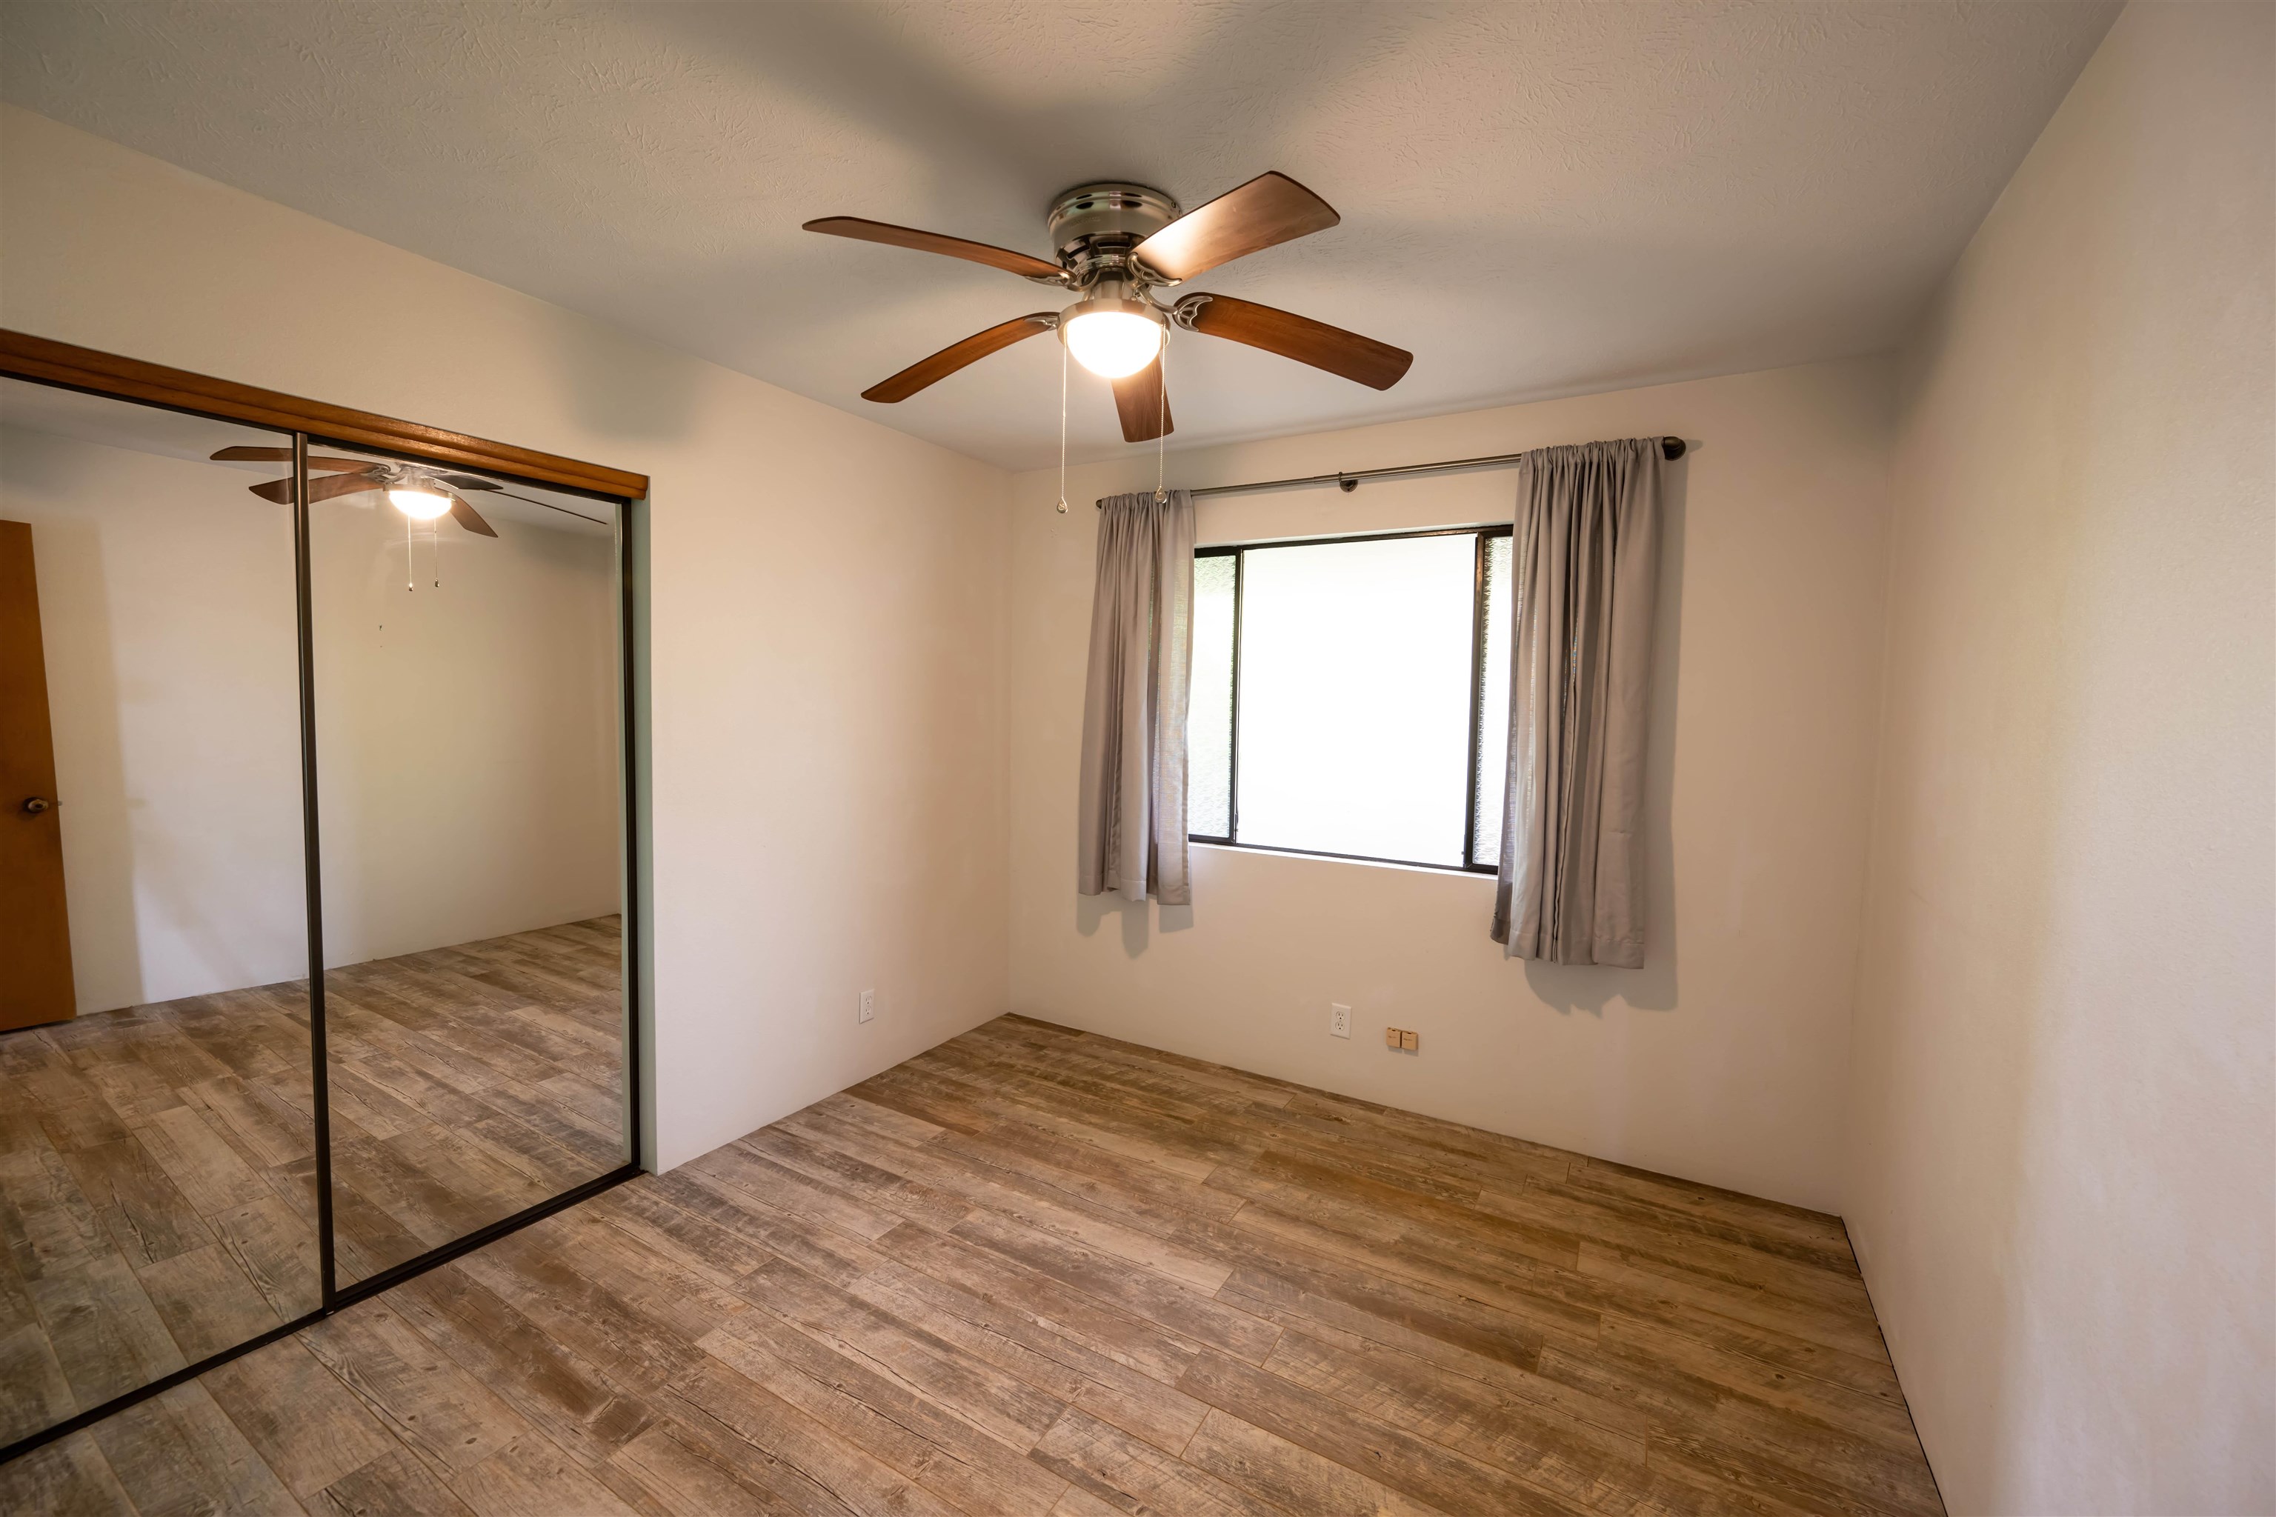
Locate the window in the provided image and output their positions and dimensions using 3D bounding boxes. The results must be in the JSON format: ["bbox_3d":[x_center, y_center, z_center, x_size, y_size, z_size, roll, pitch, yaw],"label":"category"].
[{"bbox_3d":[0.779,-0.217,3.276,1.740,1.180,0.090,3,4,30],"label":"window"}]

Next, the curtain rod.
[{"bbox_3d":[0.736,-0.972,3.140,2.055,0.050,0.105,3,4,30],"label":"curtain rod"}]

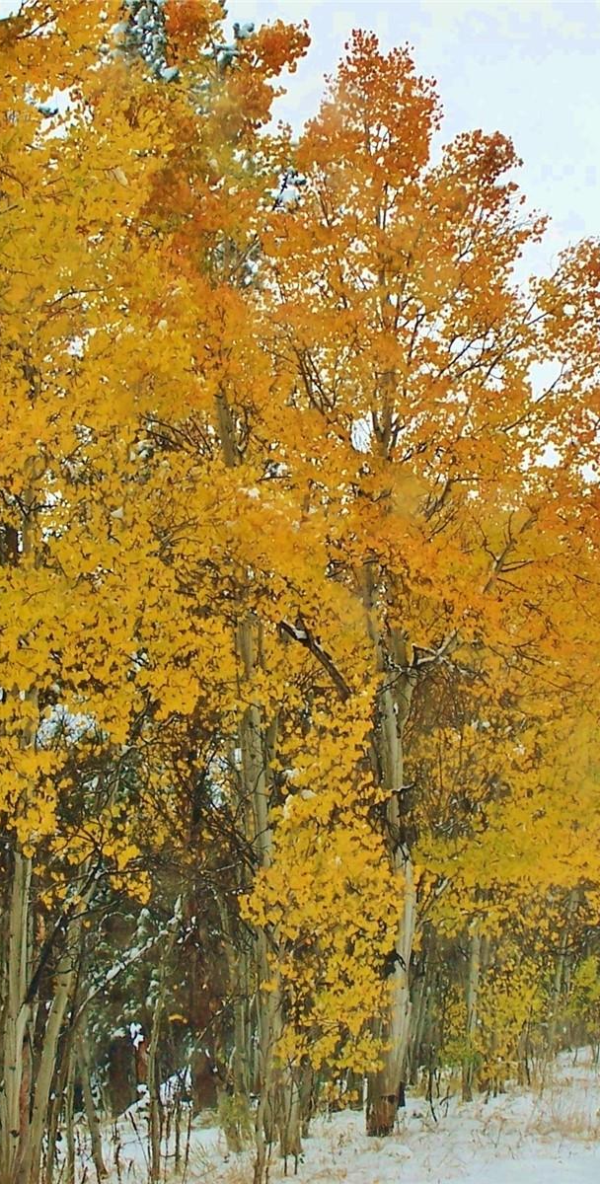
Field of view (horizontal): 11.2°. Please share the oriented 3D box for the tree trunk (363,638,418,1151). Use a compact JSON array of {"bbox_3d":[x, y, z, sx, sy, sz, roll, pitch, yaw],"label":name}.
[{"bbox_3d":[0.653,2.065,22.000,0.360,3.700,0.320,0,-6,0],"label":"tree trunk"}]

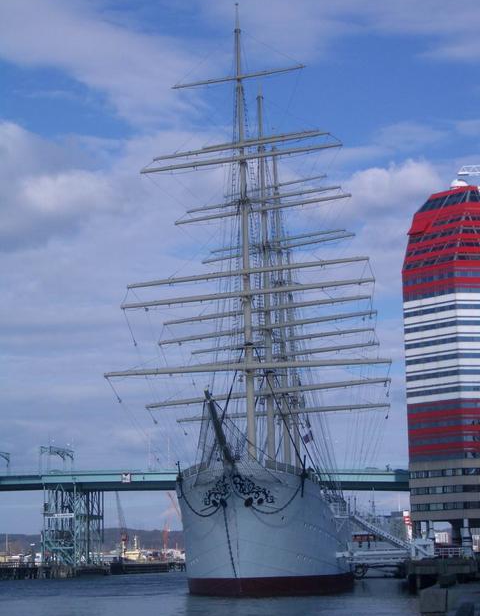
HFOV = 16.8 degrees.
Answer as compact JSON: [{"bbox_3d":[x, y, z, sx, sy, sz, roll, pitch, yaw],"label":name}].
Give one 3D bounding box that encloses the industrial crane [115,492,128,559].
[{"bbox_3d":[-47.342,86.294,650.000,6.500,28.500,4.500,4,-10,-29],"label":"industrial crane"}]

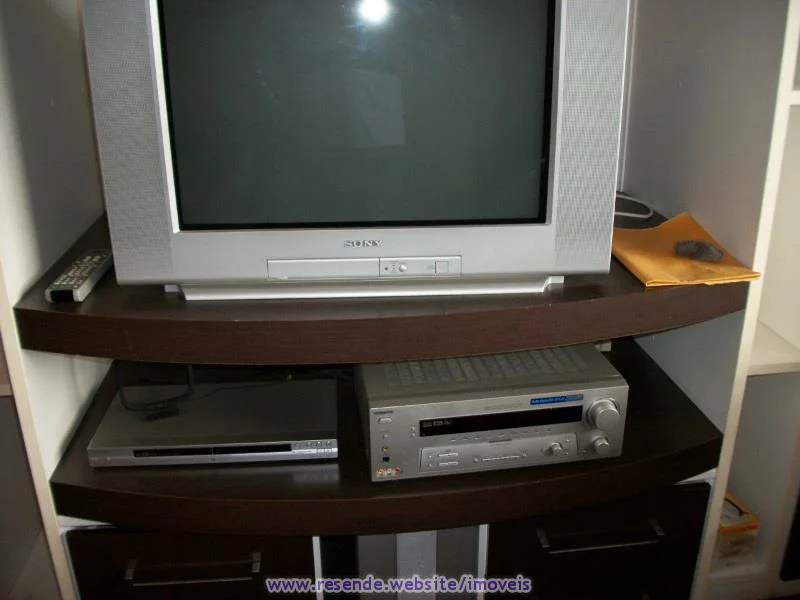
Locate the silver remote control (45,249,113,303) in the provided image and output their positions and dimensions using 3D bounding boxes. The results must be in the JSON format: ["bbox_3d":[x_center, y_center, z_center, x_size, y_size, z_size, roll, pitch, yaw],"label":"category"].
[{"bbox_3d":[-0.524,-0.043,1.226,0.049,0.023,0.193,-2,22,-4],"label":"silver remote control"}]

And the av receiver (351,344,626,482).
[{"bbox_3d":[0.147,0.178,1.346,0.430,0.148,0.305,-4,22,-8],"label":"av receiver"}]

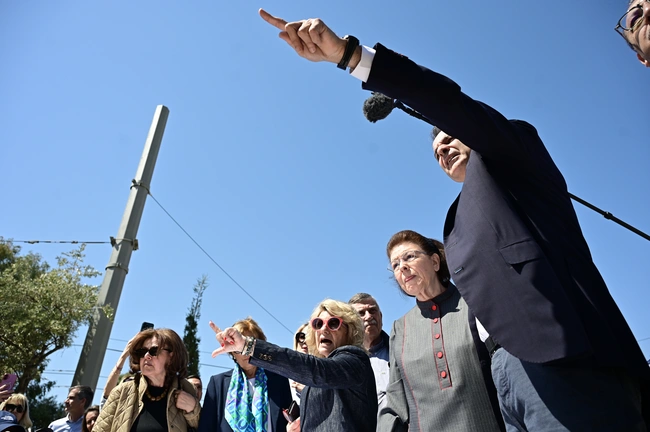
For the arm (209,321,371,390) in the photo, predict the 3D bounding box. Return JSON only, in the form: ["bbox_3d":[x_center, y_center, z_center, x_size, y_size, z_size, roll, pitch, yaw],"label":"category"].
[{"bbox_3d":[-0.142,0.574,1.780,0.650,0.210,0.160,13,-39,-20],"label":"arm"}]

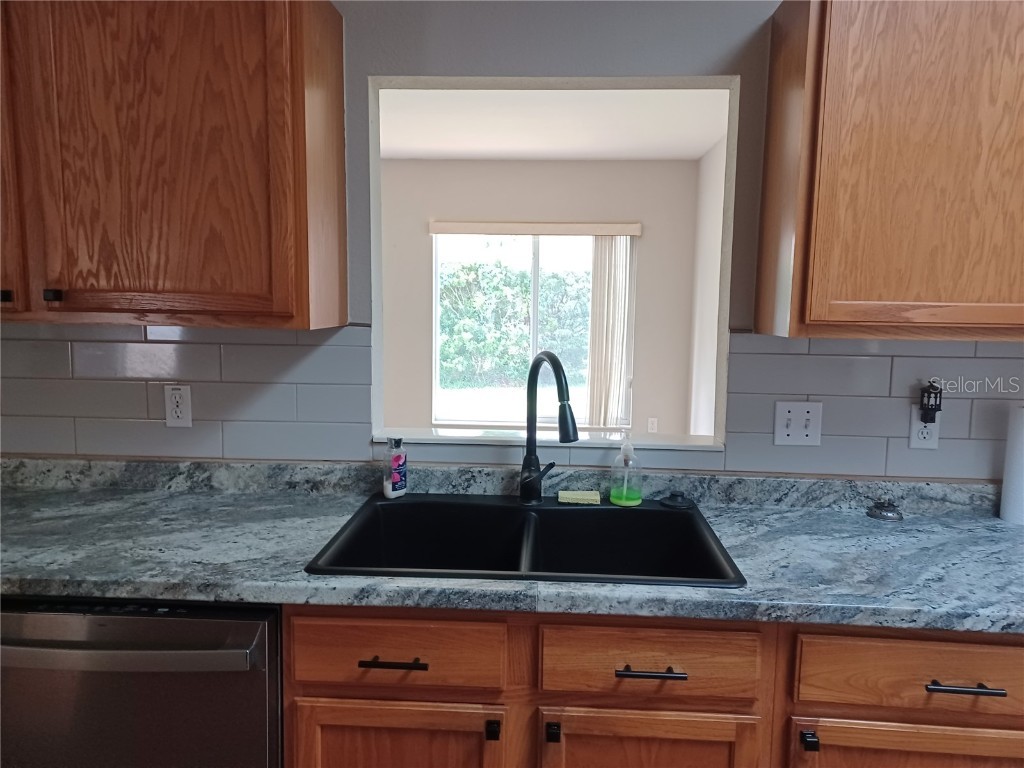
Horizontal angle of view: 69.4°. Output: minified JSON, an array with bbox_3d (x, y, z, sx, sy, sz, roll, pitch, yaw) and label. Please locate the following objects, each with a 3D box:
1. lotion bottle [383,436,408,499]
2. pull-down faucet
[{"bbox_3d":[-0.300,0.211,1.906,0.058,0.152,0.037,-4,8,-33],"label":"lotion bottle"},{"bbox_3d":[0.104,0.119,1.783,0.082,0.391,0.262,-2,8,-22],"label":"pull-down faucet"}]

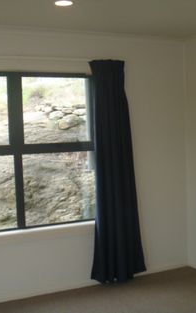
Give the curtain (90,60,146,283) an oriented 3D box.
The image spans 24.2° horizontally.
[{"bbox_3d":[0.196,0.149,4.394,0.570,2.095,0.160,-4,4,-28],"label":"curtain"}]

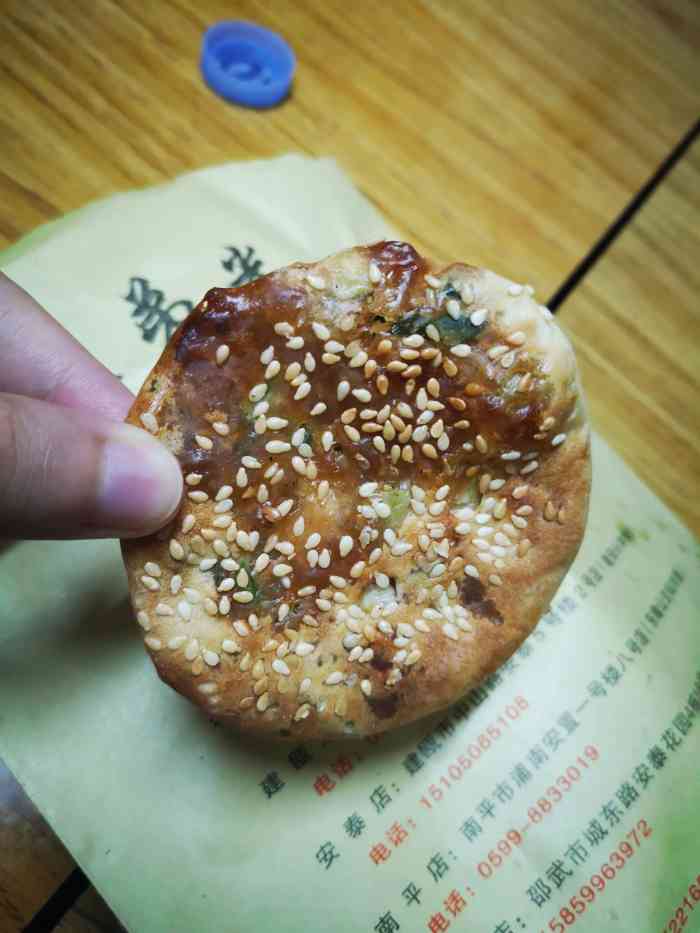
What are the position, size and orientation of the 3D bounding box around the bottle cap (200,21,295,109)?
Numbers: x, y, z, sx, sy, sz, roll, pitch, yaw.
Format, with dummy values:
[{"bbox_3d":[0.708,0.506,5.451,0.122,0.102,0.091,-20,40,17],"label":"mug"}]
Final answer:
[{"bbox_3d":[-0.036,-0.140,0.254,0.032,0.010,0.032,0,65,-18],"label":"bottle cap"}]

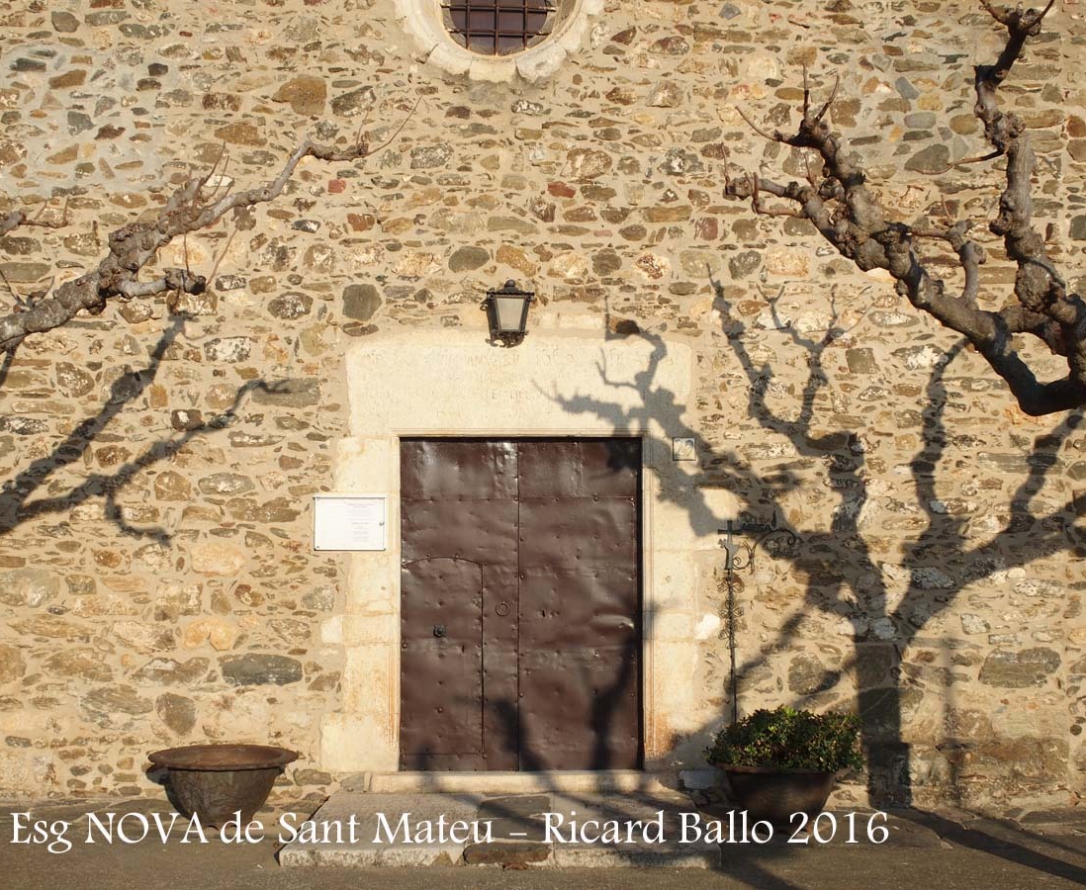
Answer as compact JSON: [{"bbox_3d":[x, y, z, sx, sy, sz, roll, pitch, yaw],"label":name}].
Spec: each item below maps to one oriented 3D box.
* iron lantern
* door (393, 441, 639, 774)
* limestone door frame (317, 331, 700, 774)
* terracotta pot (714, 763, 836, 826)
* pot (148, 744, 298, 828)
[{"bbox_3d":[-0.229,-0.928,11.260,0.340,0.453,0.400,0,-2,0],"label":"iron lantern"},{"bbox_3d":[-0.163,1.167,11.619,1.779,2.442,0.080,0,-2,0],"label":"door"},{"bbox_3d":[-0.246,0.768,11.537,2.742,3.186,0.300,0,-2,0],"label":"limestone door frame"},{"bbox_3d":[1.402,2.050,9.262,0.854,0.397,0.854,0,-3,0],"label":"terracotta pot"},{"bbox_3d":[-1.899,2.052,9.368,0.889,0.410,0.889,0,-3,0],"label":"pot"}]

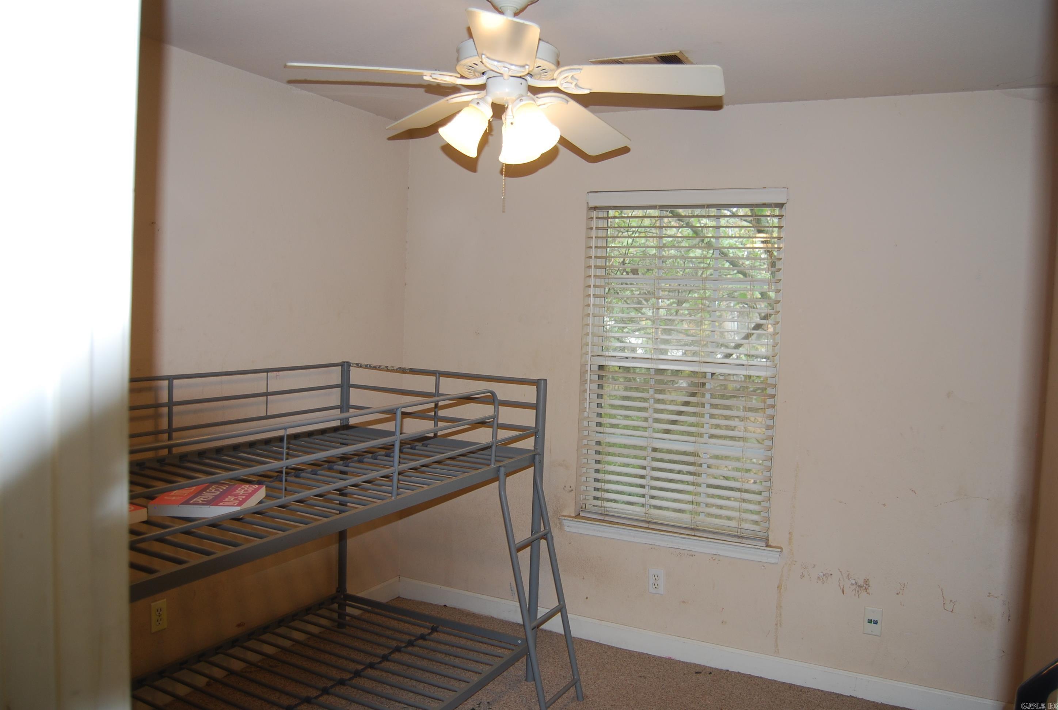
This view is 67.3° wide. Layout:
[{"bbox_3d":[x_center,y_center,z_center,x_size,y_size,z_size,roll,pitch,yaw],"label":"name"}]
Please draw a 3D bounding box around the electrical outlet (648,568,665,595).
[{"bbox_3d":[0.574,1.022,3.583,0.071,0.115,0.012,4,5,25],"label":"electrical outlet"}]

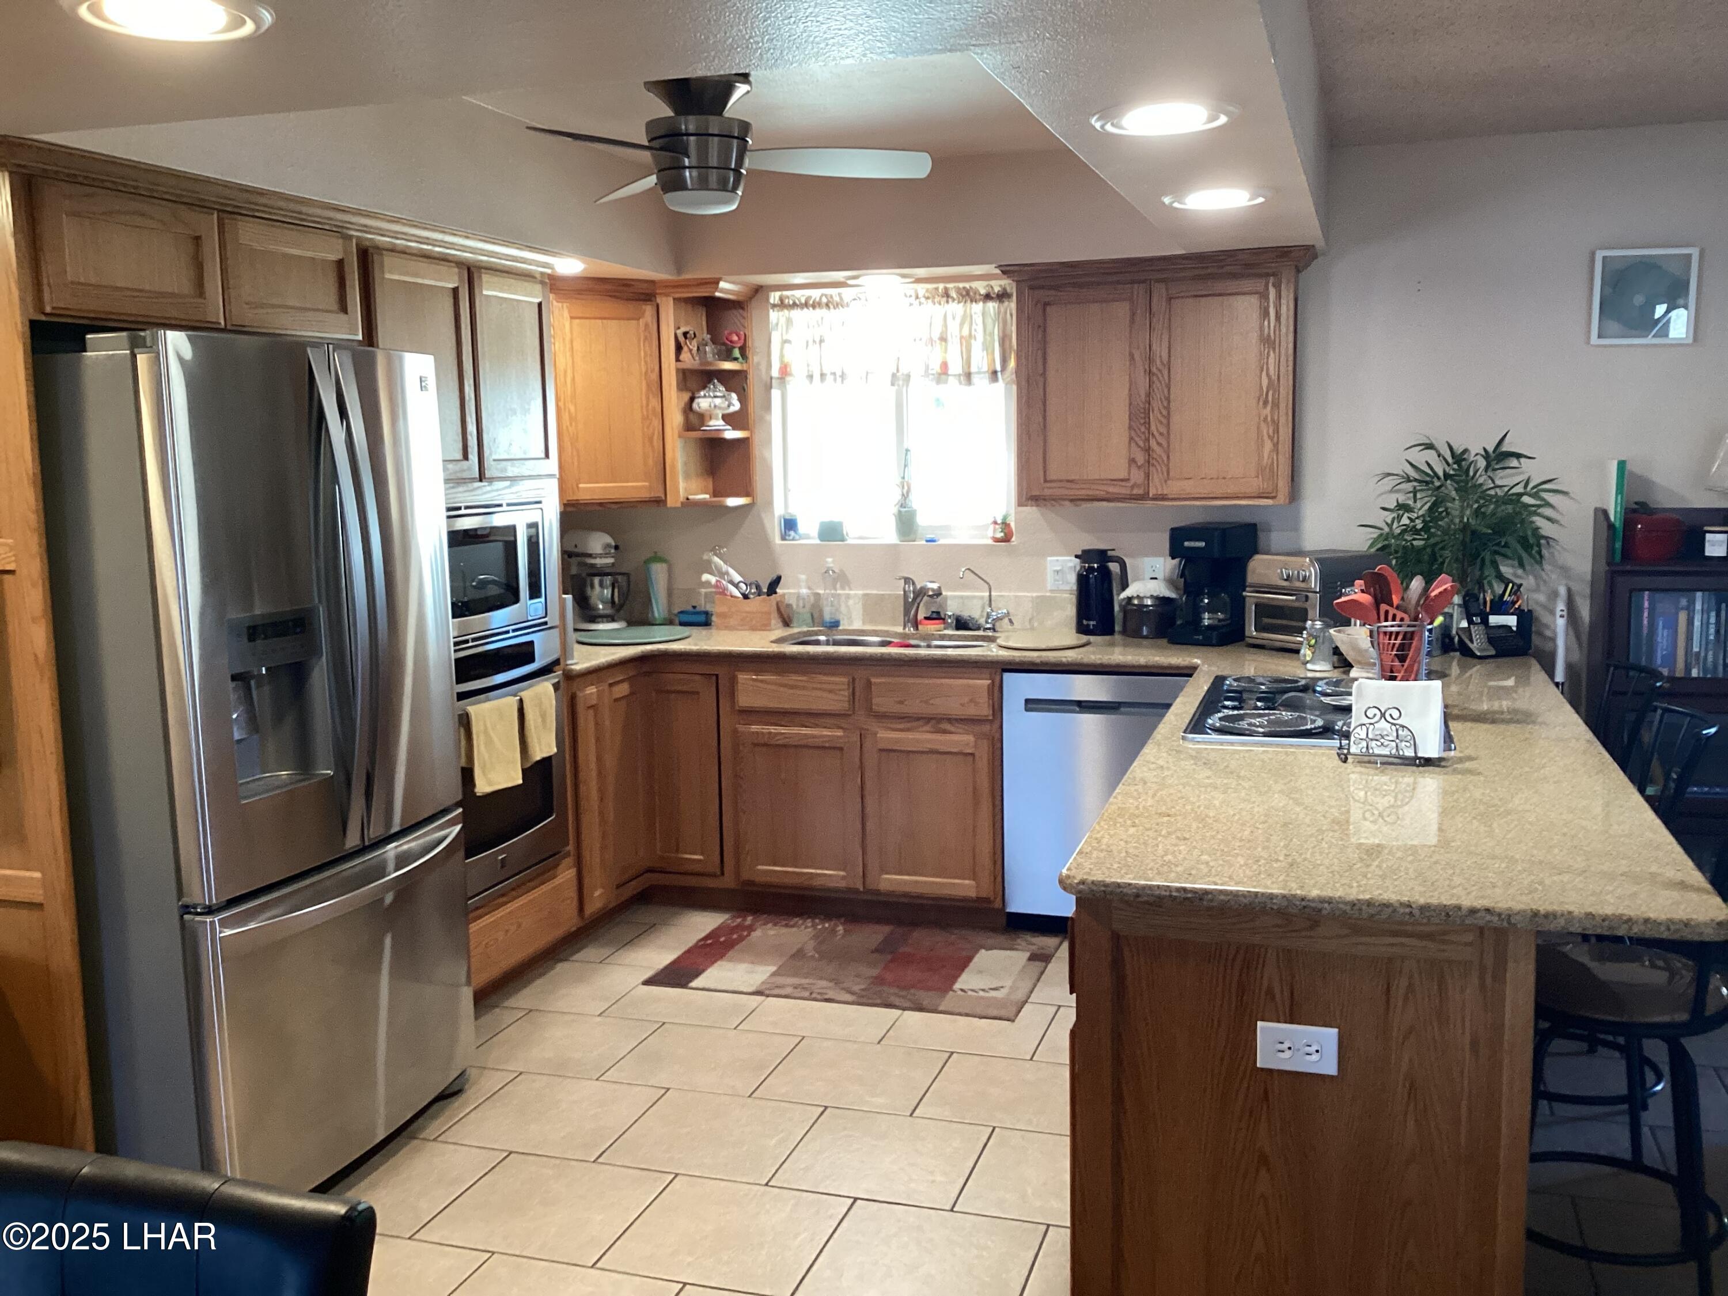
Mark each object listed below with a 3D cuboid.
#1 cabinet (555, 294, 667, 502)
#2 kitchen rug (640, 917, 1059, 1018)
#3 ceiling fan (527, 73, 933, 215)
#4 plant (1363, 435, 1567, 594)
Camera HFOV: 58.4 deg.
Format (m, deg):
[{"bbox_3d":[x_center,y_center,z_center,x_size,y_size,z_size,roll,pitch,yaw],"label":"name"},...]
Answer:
[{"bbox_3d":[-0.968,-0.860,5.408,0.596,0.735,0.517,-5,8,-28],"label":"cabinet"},{"bbox_3d":[-0.014,0.950,4.742,1.120,0.012,0.745,1,8,17],"label":"kitchen rug"},{"bbox_3d":[-0.387,-1.164,3.519,1.020,0.340,1.000,-2,7,-6],"label":"ceiling fan"},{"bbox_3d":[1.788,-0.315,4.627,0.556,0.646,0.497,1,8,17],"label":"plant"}]

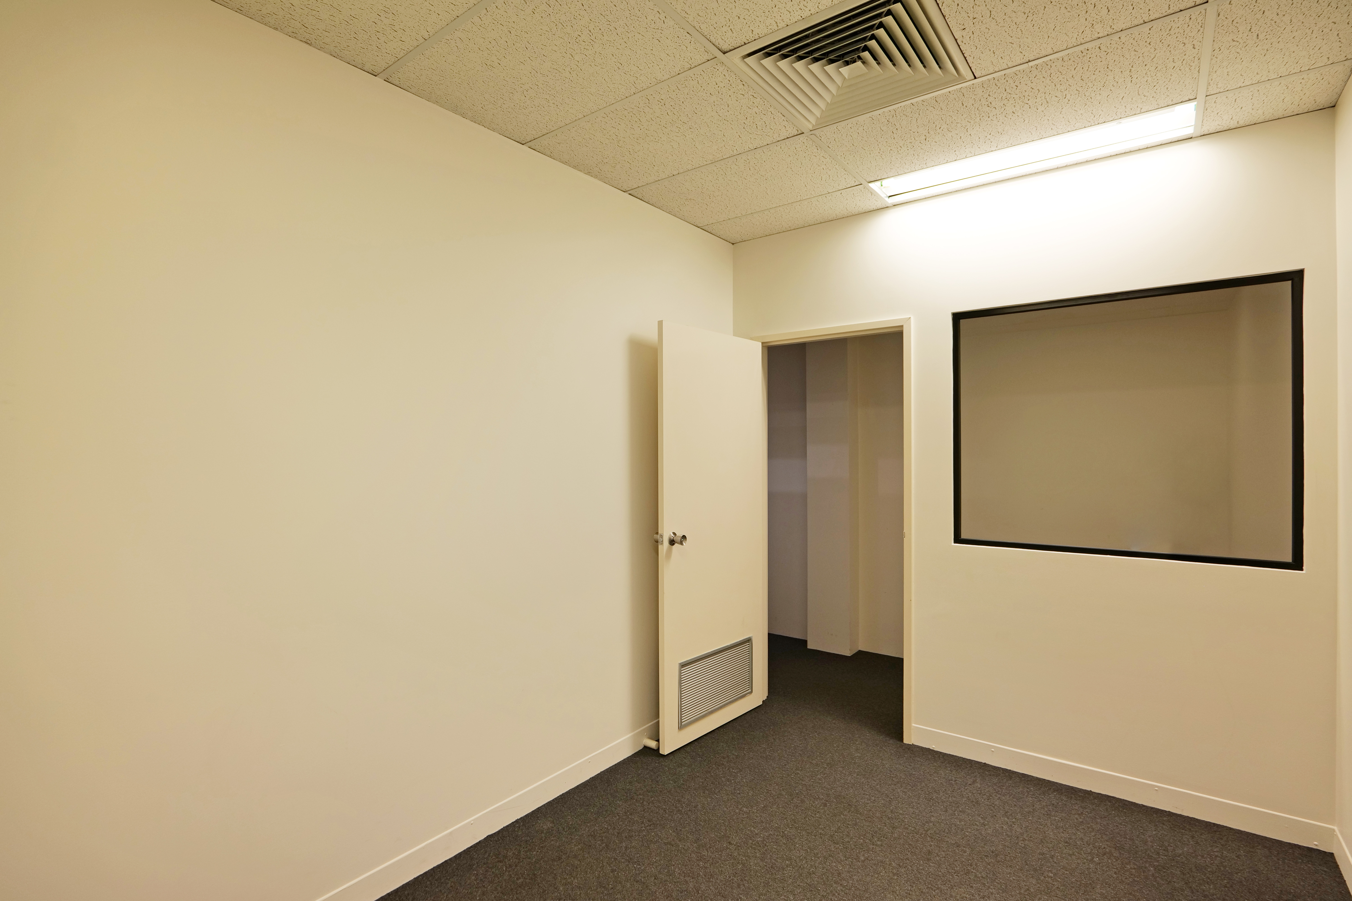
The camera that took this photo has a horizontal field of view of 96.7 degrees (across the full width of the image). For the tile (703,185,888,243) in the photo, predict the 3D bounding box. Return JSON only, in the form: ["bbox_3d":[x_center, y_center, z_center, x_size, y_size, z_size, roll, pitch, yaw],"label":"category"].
[{"bbox_3d":[0.622,-1.265,3.240,0.945,0.020,0.360,0,0,37],"label":"tile"}]

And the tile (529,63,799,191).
[{"bbox_3d":[-0.052,-1.255,2.415,0.945,0.020,0.585,0,0,37],"label":"tile"}]

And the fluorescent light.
[{"bbox_3d":[1.495,-1.280,2.623,1.180,0.070,0.340,0,0,36],"label":"fluorescent light"}]

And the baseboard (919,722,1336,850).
[{"bbox_3d":[1.813,1.435,2.632,1.490,0.098,0.015,0,0,36],"label":"baseboard"}]

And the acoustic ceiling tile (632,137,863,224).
[{"bbox_3d":[0.320,-1.260,2.870,0.945,0.020,0.585,0,0,37],"label":"acoustic ceiling tile"}]

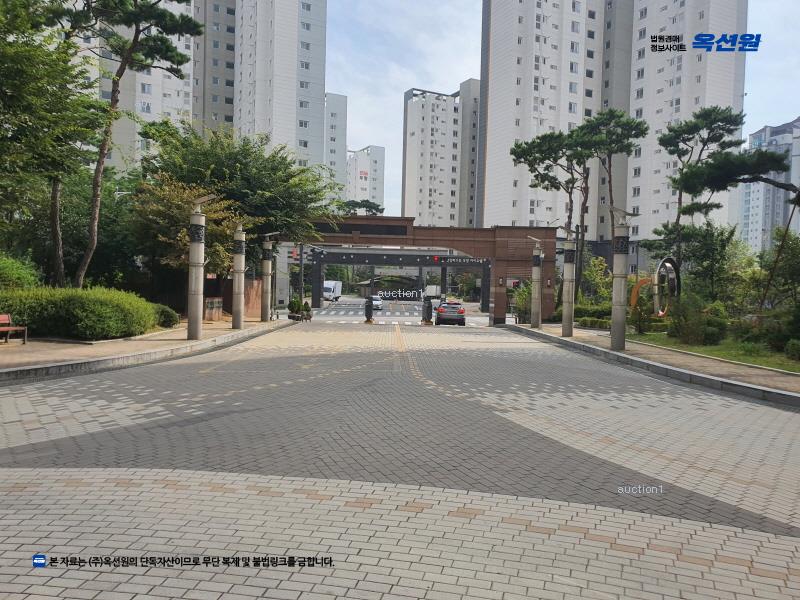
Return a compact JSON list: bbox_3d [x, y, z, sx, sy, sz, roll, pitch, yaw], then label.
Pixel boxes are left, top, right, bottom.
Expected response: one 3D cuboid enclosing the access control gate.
[{"bbox_3d":[0.130,-1.718,58.999,17.400,5.350,2.000,1,2,-1],"label":"access control gate"}]

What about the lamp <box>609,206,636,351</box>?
[{"bbox_3d":[7.204,-0.698,19.500,0.970,4.620,0.520,2,1,0],"label":"lamp"}]

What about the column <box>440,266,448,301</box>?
[{"bbox_3d":[4.571,-1.187,62.000,0.600,4.700,0.600,2,1,0],"label":"column"}]

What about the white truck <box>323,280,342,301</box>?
[{"bbox_3d":[-9.900,-1.300,85.000,1.850,2.700,5.200,2,2,12],"label":"white truck"}]

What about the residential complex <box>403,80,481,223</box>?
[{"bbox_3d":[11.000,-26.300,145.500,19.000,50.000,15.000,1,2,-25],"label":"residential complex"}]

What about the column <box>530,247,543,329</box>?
[{"bbox_3d":[7.032,-0.645,31.000,0.520,4.250,0.520,2,1,0],"label":"column"}]

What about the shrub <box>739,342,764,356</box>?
[{"bbox_3d":[10.880,1.526,18.600,0.800,0.450,0.750,2,1,0],"label":"shrub"}]

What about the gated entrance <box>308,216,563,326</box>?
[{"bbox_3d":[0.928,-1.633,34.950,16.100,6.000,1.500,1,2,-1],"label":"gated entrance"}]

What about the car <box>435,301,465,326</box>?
[{"bbox_3d":[3.350,1.000,41.000,1.850,1.600,4.450,1,2,-1],"label":"car"}]

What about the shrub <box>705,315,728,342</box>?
[{"bbox_3d":[12.483,1.144,23.700,0.950,1.100,0.950,2,1,0],"label":"shrub"}]

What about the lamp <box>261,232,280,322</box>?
[{"bbox_3d":[-6.671,-1.146,30.600,1.000,4.550,0.550,2,1,0],"label":"lamp"}]

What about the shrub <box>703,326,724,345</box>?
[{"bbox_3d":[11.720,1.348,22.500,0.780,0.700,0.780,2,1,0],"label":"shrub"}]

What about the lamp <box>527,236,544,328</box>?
[{"bbox_3d":[7.077,-0.917,31.500,0.750,4.800,0.650,1,2,0],"label":"lamp"}]

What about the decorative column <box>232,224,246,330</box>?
[{"bbox_3d":[-6.752,-0.965,25.200,0.530,4.400,0.530,2,1,0],"label":"decorative column"}]

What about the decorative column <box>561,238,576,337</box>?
[{"bbox_3d":[7.221,-0.469,25.600,0.500,4.150,0.500,1,2,0],"label":"decorative column"}]

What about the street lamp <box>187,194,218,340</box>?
[{"bbox_3d":[-6.458,-1.065,19.700,0.950,4.750,0.700,1,2,0],"label":"street lamp"}]

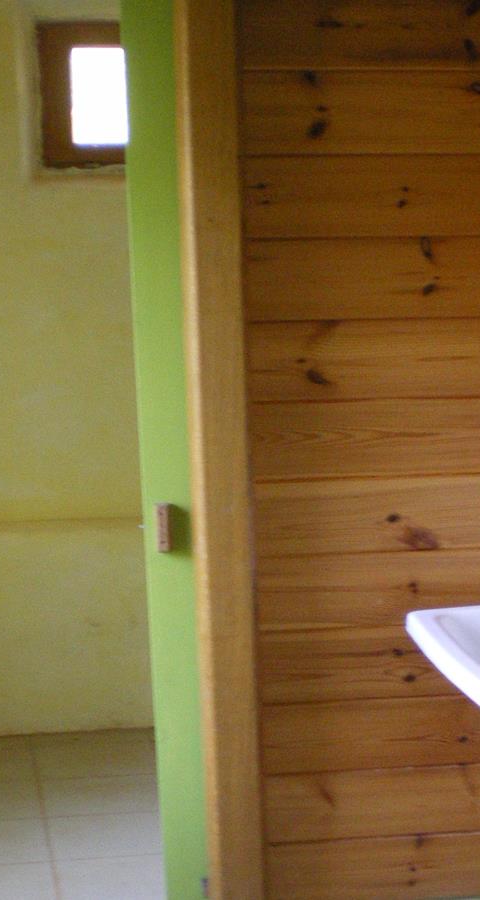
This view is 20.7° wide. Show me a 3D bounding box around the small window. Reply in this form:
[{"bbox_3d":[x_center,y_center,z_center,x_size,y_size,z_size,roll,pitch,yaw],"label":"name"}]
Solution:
[{"bbox_3d":[-0.398,-1.021,3.773,0.350,0.390,0.070,-3,10,-8],"label":"small window"}]

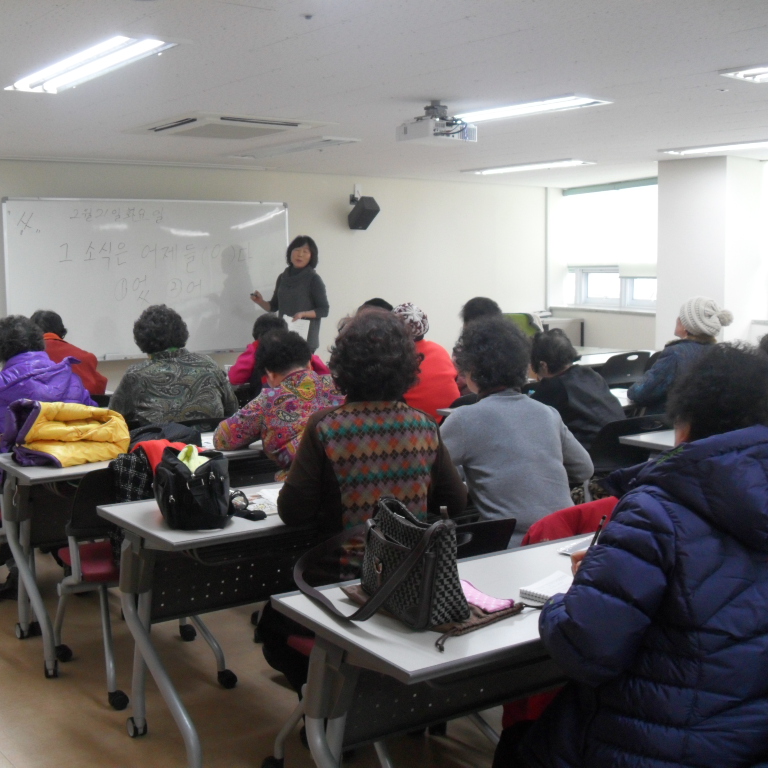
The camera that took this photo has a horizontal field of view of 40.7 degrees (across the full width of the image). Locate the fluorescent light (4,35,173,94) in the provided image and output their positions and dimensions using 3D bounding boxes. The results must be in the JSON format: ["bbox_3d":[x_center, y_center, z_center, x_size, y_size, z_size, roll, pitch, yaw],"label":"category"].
[{"bbox_3d":[-1.181,-1.248,4.070,0.240,0.060,1.280,-5,8,-35],"label":"fluorescent light"}]

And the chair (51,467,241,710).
[{"bbox_3d":[-0.834,0.610,3.605,0.510,0.810,0.560,-4,8,-30],"label":"chair"}]

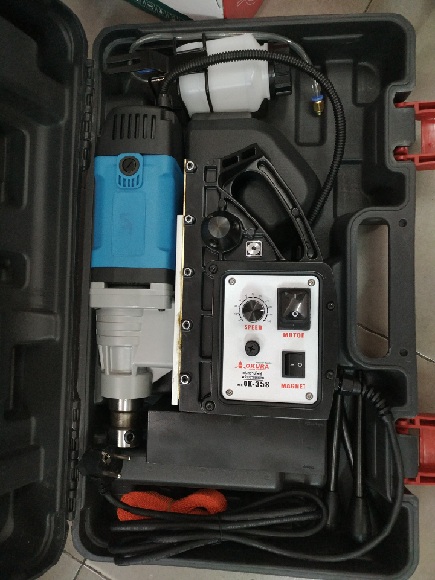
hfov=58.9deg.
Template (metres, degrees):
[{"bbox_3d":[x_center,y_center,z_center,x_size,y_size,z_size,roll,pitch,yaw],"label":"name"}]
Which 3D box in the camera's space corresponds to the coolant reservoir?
[{"bbox_3d":[0.011,-0.225,0.408,0.103,0.078,0.078,-4,87,5],"label":"coolant reservoir"}]

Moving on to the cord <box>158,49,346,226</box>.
[{"bbox_3d":[0.030,-0.146,0.385,0.182,0.070,0.168,0,87,5],"label":"cord"}]

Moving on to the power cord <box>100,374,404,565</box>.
[{"bbox_3d":[0.030,0.190,0.397,0.315,0.075,0.210,0,87,5],"label":"power cord"}]

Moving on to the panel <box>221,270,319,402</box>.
[{"bbox_3d":[0.048,0.045,0.349,0.086,0.012,0.115,1,87,5],"label":"panel"}]

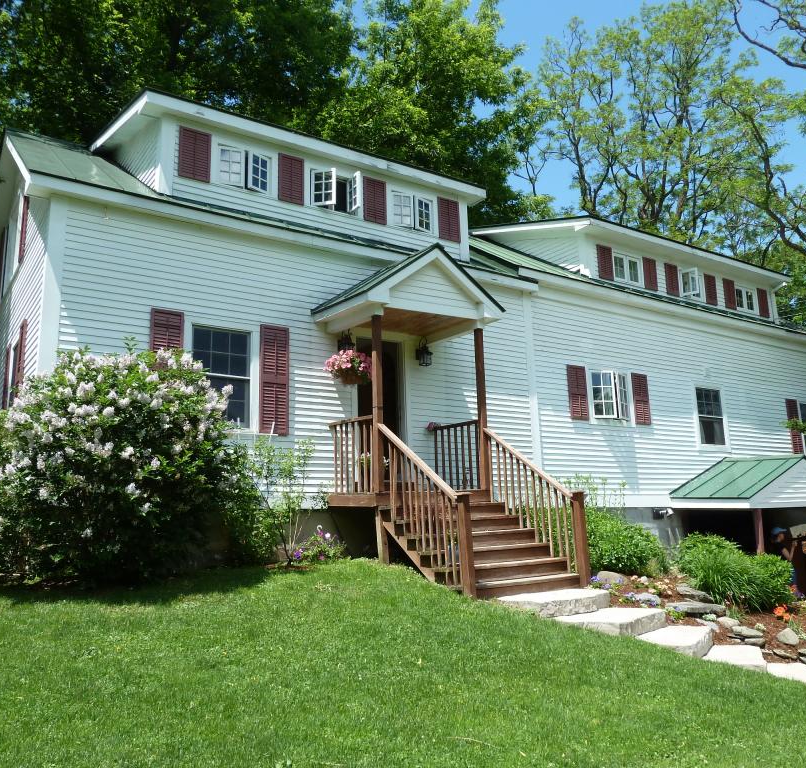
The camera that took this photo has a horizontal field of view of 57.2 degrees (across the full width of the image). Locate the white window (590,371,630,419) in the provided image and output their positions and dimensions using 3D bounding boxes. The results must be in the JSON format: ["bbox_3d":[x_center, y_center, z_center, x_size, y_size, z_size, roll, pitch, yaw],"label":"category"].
[{"bbox_3d":[4.077,0.229,14.403,1.098,1.009,0.147,6,-13,-34],"label":"white window"}]

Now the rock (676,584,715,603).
[{"bbox_3d":[3.362,2.408,8.500,0.440,0.150,0.300,-5,-11,20],"label":"rock"}]

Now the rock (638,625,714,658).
[{"bbox_3d":[2.646,2.529,7.201,0.588,0.167,1.078,-9,-13,33],"label":"rock"}]

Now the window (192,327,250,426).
[{"bbox_3d":[-2.418,-0.088,9.867,0.800,1.324,0.100,5,-12,-33],"label":"window"}]

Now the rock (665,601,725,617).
[{"bbox_3d":[3.243,2.489,8.200,0.600,0.130,0.360,-8,-13,28],"label":"rock"}]

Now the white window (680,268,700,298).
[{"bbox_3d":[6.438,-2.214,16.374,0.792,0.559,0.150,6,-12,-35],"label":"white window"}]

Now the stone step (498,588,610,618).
[{"bbox_3d":[1.661,2.347,7.851,1.550,0.190,0.740,9,-15,-44],"label":"stone step"}]

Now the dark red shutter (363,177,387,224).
[{"bbox_3d":[-0.426,-2.840,11.488,0.422,0.713,0.040,6,-12,-34],"label":"dark red shutter"}]

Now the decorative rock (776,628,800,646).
[{"bbox_3d":[3.906,2.575,7.513,0.216,0.171,0.180,6,-12,-34],"label":"decorative rock"}]

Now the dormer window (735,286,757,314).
[{"bbox_3d":[8.224,-1.974,17.662,0.869,0.579,0.090,6,-12,-35],"label":"dormer window"}]

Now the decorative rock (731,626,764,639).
[{"bbox_3d":[3.587,2.587,7.700,0.290,0.110,0.200,-8,-13,28],"label":"decorative rock"}]

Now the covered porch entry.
[{"bbox_3d":[0.634,0.283,9.952,2.429,4.632,3.018,6,-12,-35],"label":"covered porch entry"}]

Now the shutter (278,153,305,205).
[{"bbox_3d":[-1.610,-2.954,10.699,0.422,0.713,0.040,6,-12,-34],"label":"shutter"}]

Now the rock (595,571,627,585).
[{"bbox_3d":[2.630,2.441,9.330,0.412,0.196,0.294,-5,-12,15],"label":"rock"}]

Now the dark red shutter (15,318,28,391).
[{"bbox_3d":[-5.067,-0.130,9.789,0.044,1.470,0.441,6,-13,-34],"label":"dark red shutter"}]

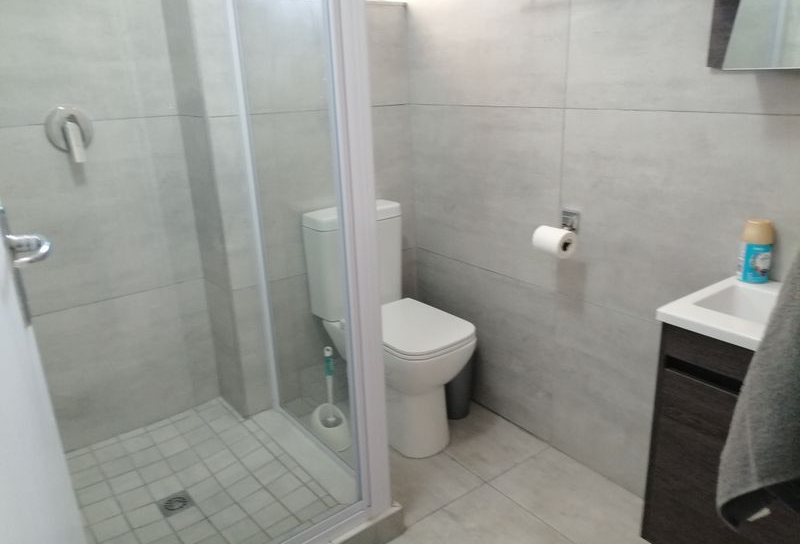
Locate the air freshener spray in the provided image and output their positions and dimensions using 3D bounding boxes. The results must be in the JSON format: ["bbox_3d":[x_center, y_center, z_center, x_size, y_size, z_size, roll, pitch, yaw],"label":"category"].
[{"bbox_3d":[0.864,-0.049,1.452,0.067,0.143,0.067,2,19,11],"label":"air freshener spray"}]

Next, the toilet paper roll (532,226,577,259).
[{"bbox_3d":[0.491,-0.094,1.912,0.086,0.086,0.104,-15,23,-35],"label":"toilet paper roll"}]

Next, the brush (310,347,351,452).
[{"bbox_3d":[-0.242,0.462,2.225,0.125,0.380,0.140,-15,23,-35],"label":"brush"}]

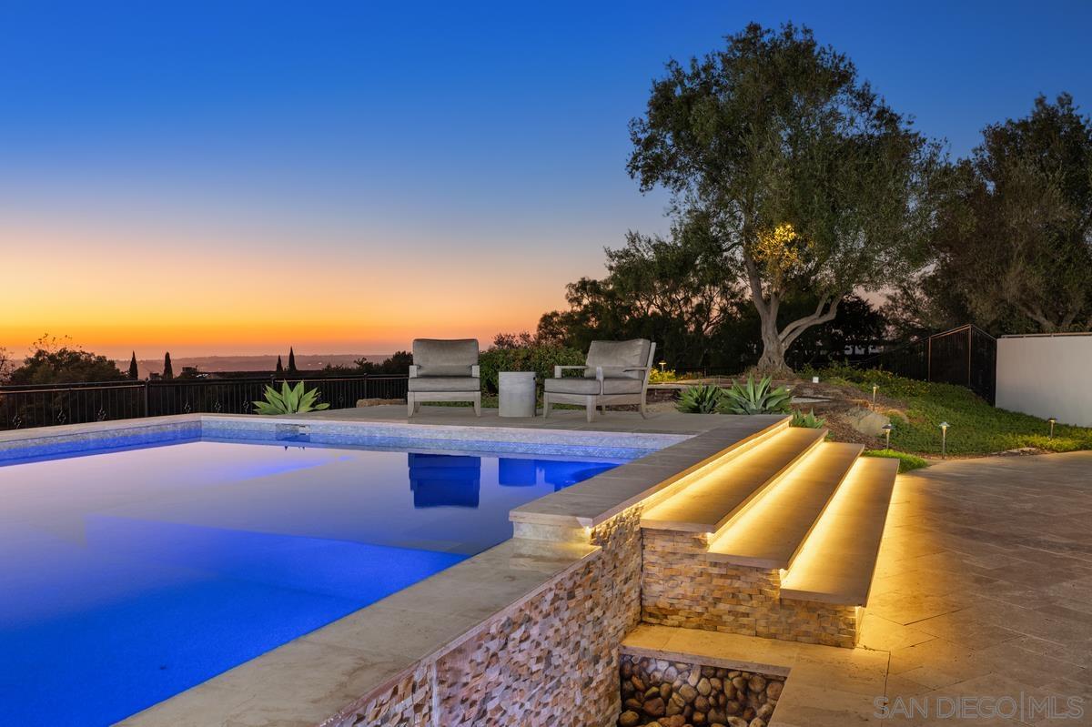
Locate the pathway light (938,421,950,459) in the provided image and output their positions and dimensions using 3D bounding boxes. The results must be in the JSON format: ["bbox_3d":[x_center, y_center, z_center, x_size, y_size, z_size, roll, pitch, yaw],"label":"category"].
[{"bbox_3d":[4.809,0.924,8.800,0.140,0.460,0.140,0,1,0],"label":"pathway light"}]

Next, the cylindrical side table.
[{"bbox_3d":[-0.323,0.344,8.222,0.420,0.500,0.420,0,1,0],"label":"cylindrical side table"}]

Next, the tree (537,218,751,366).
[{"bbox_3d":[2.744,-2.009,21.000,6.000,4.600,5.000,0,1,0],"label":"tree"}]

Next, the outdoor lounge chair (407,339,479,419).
[{"bbox_3d":[-1.167,0.154,8.546,0.810,0.870,0.890,0,1,-5],"label":"outdoor lounge chair"}]

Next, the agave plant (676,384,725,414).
[{"bbox_3d":[1.930,0.461,9.000,0.700,0.410,0.680,0,1,0],"label":"agave plant"}]

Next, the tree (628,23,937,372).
[{"bbox_3d":[4.561,-3.204,14.000,5.950,6.700,5.600,0,1,0],"label":"tree"}]

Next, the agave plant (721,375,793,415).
[{"bbox_3d":[2.533,0.405,8.750,0.860,0.530,0.820,0,1,0],"label":"agave plant"}]

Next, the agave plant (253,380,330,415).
[{"bbox_3d":[-3.111,0.462,8.900,0.930,0.500,0.900,0,1,0],"label":"agave plant"}]

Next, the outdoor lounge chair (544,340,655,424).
[{"bbox_3d":[0.572,0.163,7.948,0.890,0.870,0.810,-1,2,-36],"label":"outdoor lounge chair"}]

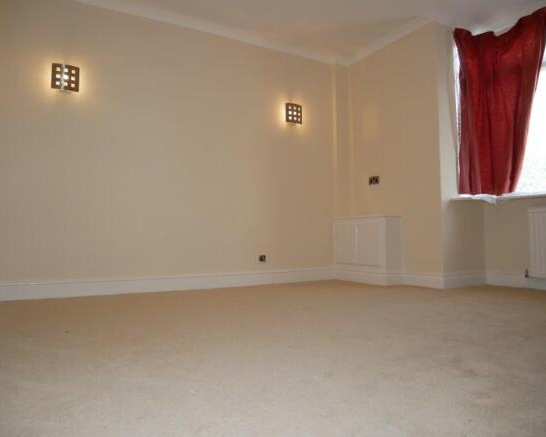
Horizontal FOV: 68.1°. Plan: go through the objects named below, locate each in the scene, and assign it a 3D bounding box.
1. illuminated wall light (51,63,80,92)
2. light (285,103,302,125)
[{"bbox_3d":[-1.732,-1.171,3.374,0.203,0.207,0.085,1,-3,-29],"label":"illuminated wall light"},{"bbox_3d":[0.230,-1.149,4.453,0.203,0.207,0.085,1,-3,-29],"label":"light"}]

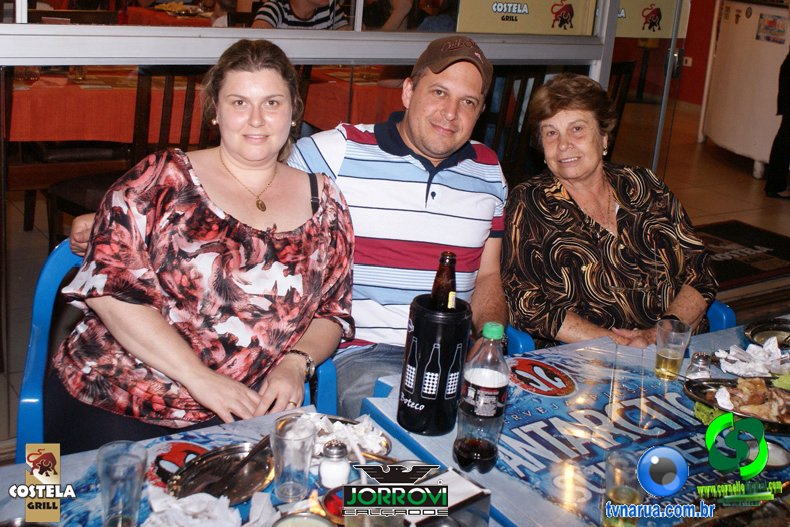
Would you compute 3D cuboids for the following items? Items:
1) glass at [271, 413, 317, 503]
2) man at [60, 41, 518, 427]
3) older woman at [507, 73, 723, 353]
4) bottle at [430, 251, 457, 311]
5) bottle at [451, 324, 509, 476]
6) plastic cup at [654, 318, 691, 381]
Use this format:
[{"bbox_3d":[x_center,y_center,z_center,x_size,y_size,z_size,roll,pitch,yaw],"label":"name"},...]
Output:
[{"bbox_3d":[-0.143,0.278,1.300,0.062,0.099,0.062,4,17,-1],"label":"glass"},{"bbox_3d":[-0.211,0.219,1.793,0.887,1.302,0.780,2,17,-8],"label":"man"},{"bbox_3d":[0.450,0.253,1.973,0.479,1.233,0.750,3,17,-6],"label":"older woman"},{"bbox_3d":[0.071,0.121,1.462,0.074,0.285,0.074,5,17,0],"label":"bottle"},{"bbox_3d":[0.131,0.193,1.348,0.067,0.224,0.067,5,17,0],"label":"bottle"},{"bbox_3d":[0.526,0.166,1.754,0.065,0.099,0.065,5,17,0],"label":"plastic cup"}]

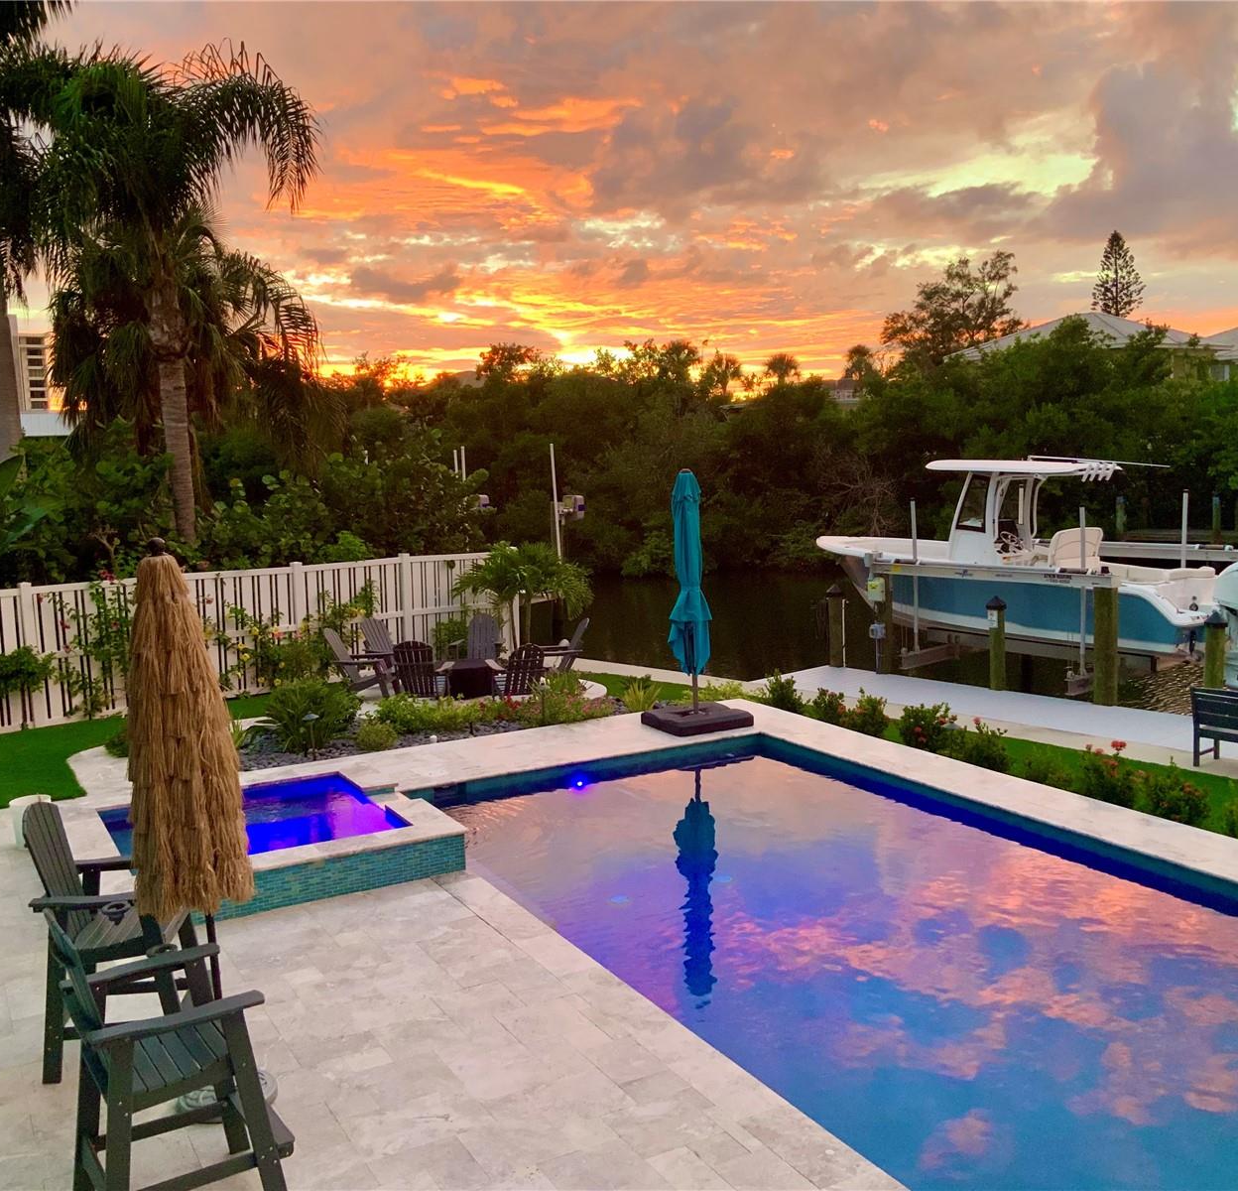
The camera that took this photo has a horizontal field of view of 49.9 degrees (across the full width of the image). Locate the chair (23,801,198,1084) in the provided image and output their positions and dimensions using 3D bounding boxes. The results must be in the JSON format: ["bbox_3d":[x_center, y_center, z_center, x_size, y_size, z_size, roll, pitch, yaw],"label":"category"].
[{"bbox_3d":[-2.441,1.654,6.693,0.860,1.319,0.680,-3,7,-6],"label":"chair"}]

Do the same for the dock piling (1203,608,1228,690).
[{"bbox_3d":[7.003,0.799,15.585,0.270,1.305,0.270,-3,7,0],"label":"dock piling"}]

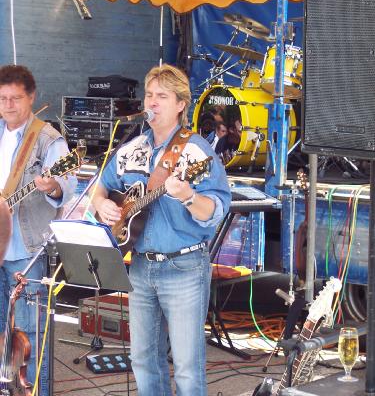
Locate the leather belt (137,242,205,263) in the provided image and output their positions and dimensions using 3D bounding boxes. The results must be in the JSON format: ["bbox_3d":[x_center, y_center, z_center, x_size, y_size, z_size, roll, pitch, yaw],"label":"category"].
[{"bbox_3d":[-0.075,0.240,6.000,0.360,0.090,0.270,4,6,33],"label":"leather belt"}]

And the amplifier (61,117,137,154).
[{"bbox_3d":[-0.669,-0.481,10.419,0.530,0.265,0.360,5,7,40],"label":"amplifier"}]

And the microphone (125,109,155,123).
[{"bbox_3d":[-0.212,-0.364,5.830,0.165,0.052,0.052,-14,13,-34],"label":"microphone"}]

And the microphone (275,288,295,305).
[{"bbox_3d":[0.577,0.583,7.800,0.140,0.036,0.036,29,-7,-24],"label":"microphone"}]

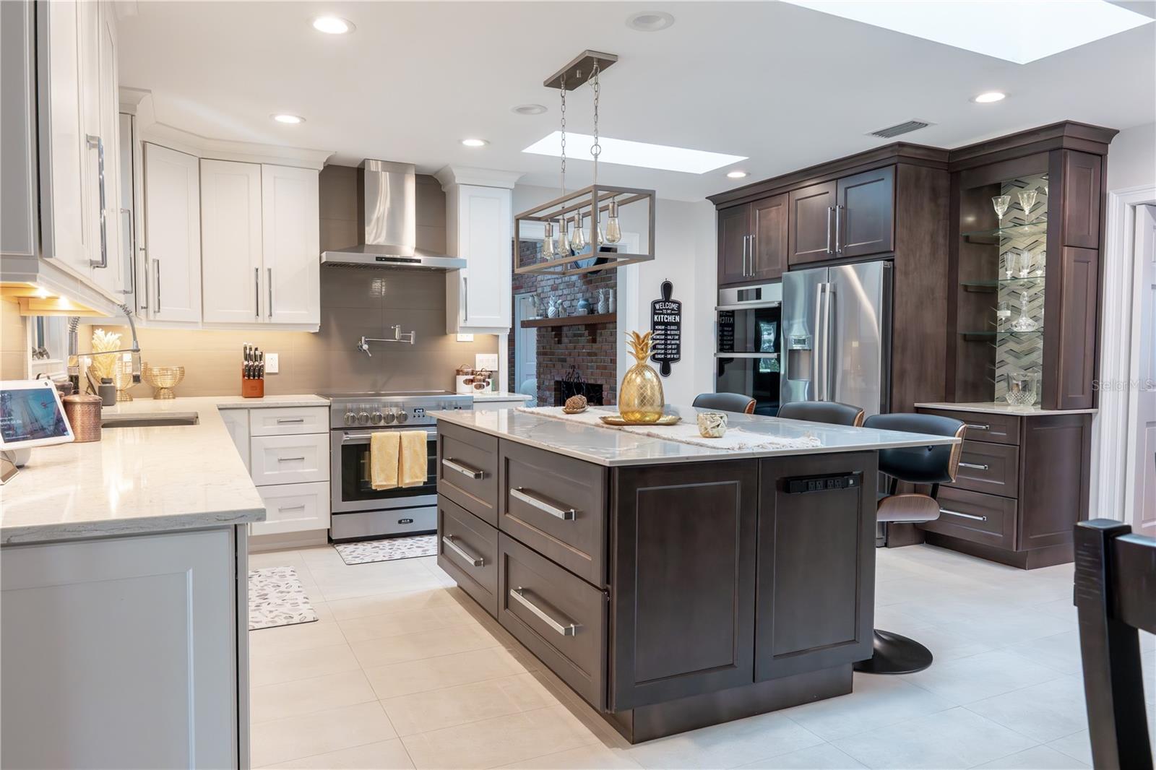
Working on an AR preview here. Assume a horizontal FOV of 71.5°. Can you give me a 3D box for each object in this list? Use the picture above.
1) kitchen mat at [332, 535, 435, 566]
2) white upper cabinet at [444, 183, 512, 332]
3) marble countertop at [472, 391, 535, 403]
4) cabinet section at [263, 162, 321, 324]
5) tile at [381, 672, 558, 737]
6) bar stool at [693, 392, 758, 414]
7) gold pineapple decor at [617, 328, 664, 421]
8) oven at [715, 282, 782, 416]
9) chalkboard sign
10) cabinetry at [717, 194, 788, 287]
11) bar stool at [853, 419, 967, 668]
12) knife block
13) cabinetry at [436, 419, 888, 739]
[{"bbox_3d":[-0.997,1.000,4.981,0.920,0.010,0.510,-1,3,-26],"label":"kitchen mat"},{"bbox_3d":[-0.700,-0.869,5.699,0.378,1.006,0.330,-1,3,-26],"label":"white upper cabinet"},{"bbox_3d":[-0.650,0.084,5.722,0.420,0.030,0.675,-1,3,-26],"label":"marble countertop"},{"bbox_3d":[-1.915,-0.900,5.311,0.350,0.997,0.327,-1,3,-26],"label":"cabinet section"},{"bbox_3d":[-0.360,1.116,2.826,0.610,0.010,0.305,-1,3,-26],"label":"tile"},{"bbox_3d":[0.698,0.550,4.486,0.530,0.980,0.520,-1,3,-26],"label":"bar stool"},{"bbox_3d":[0.284,-0.039,3.551,0.205,0.396,0.205,0,3,0],"label":"gold pineapple decor"},{"bbox_3d":[1.546,-0.232,6.362,0.600,1.090,0.765,-1,3,-26],"label":"oven"},{"bbox_3d":[0.745,-0.467,6.736,0.308,0.805,0.017,-1,3,-26],"label":"chalkboard sign"},{"bbox_3d":[1.635,-1.106,6.328,0.660,0.613,0.860,-1,3,-26],"label":"cabinetry"},{"bbox_3d":[1.239,0.615,3.299,0.480,0.985,0.485,-1,3,-26],"label":"bar stool"},{"bbox_3d":[-2.087,-0.028,5.143,0.134,0.215,0.135,-1,3,-26],"label":"knife block"},{"bbox_3d":[0.183,0.648,3.558,1.107,0.883,1.903,-1,3,-26],"label":"cabinetry"}]

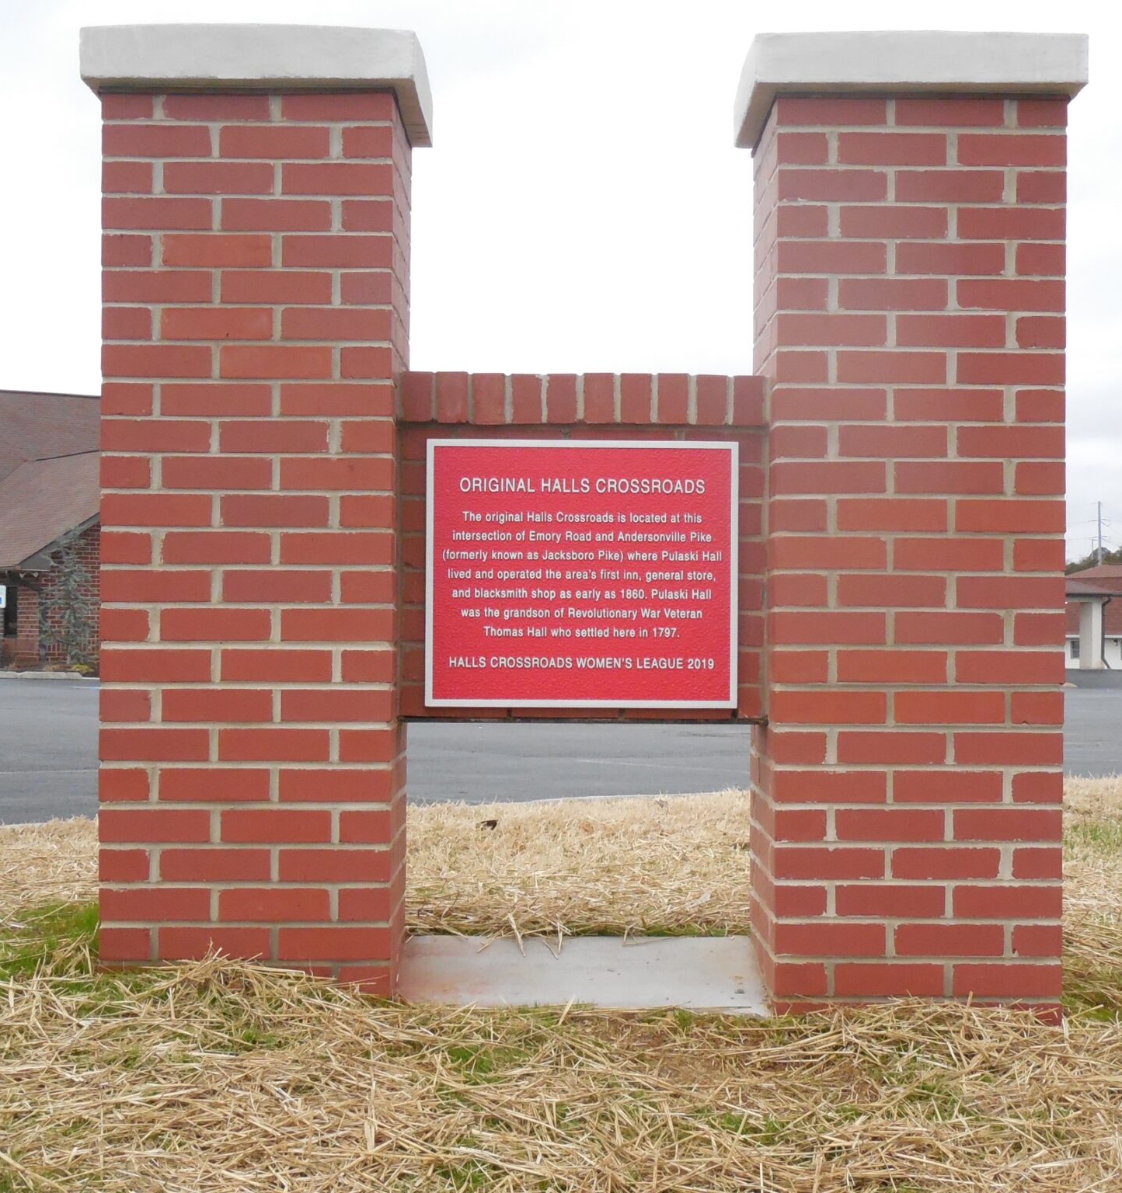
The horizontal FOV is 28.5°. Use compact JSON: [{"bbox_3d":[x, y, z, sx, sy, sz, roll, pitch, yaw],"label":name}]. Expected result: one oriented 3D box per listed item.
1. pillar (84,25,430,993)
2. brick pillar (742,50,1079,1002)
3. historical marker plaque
[{"bbox_3d":[-0.564,-0.153,4.205,0.590,1.750,0.565,0,0,0],"label":"pillar"},{"bbox_3d":[0.644,-0.128,4.210,0.590,1.765,0.565,0,0,0],"label":"brick pillar"},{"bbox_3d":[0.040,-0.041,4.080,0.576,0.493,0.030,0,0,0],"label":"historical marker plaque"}]

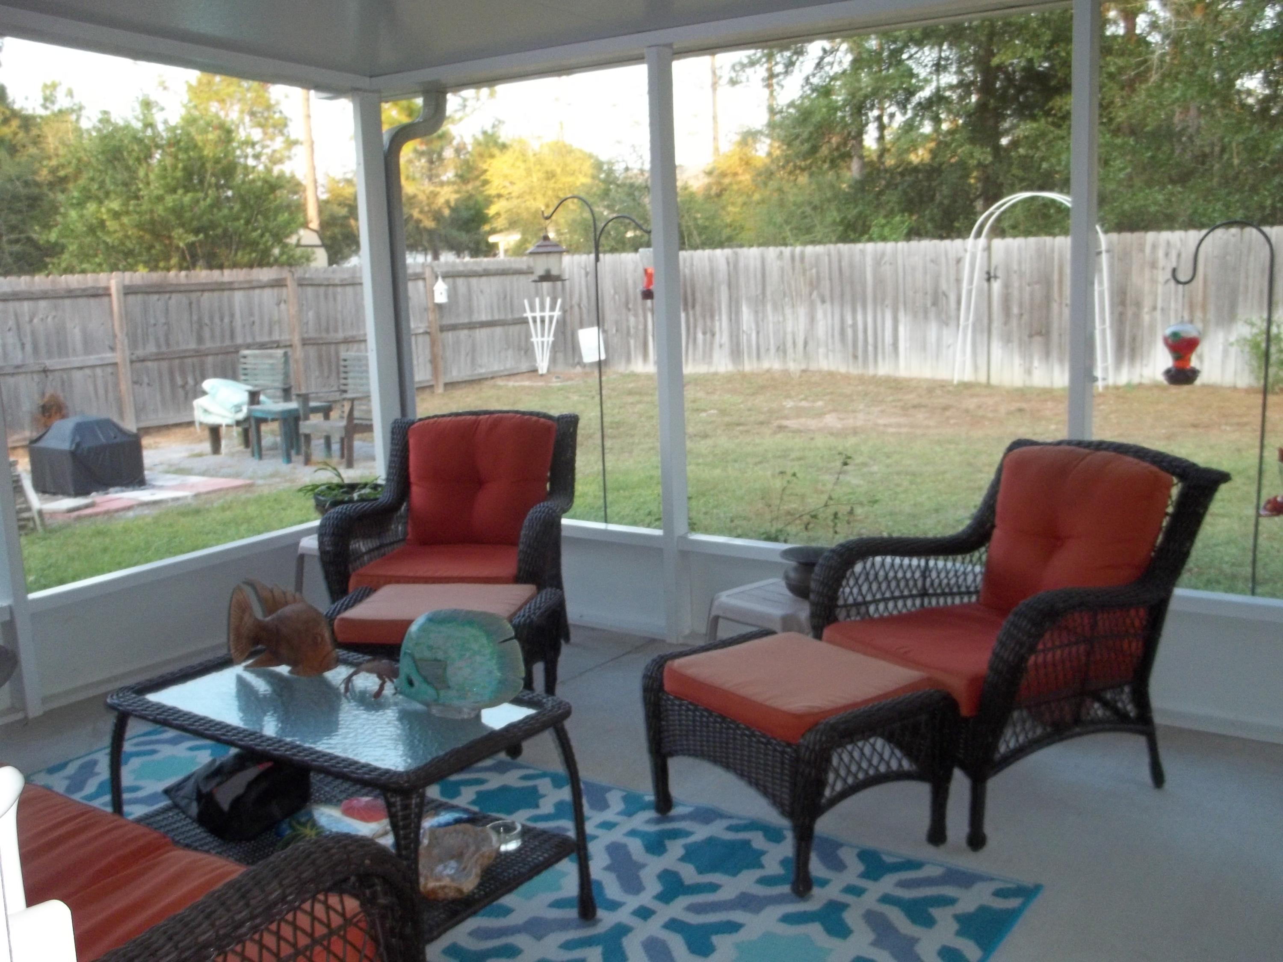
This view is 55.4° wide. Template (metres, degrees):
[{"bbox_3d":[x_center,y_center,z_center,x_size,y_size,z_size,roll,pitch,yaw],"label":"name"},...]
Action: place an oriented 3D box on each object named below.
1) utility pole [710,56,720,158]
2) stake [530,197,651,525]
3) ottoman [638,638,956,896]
[{"bbox_3d":[2.812,-12.212,46.637,0.260,12.000,0.260,-2,9,0],"label":"utility pole"},{"bbox_3d":[-0.193,-0.448,6.080,0.680,1.898,0.180,-2,10,0],"label":"stake"},{"bbox_3d":[0.399,0.690,3.168,0.500,0.430,0.620,-9,13,-34],"label":"ottoman"}]

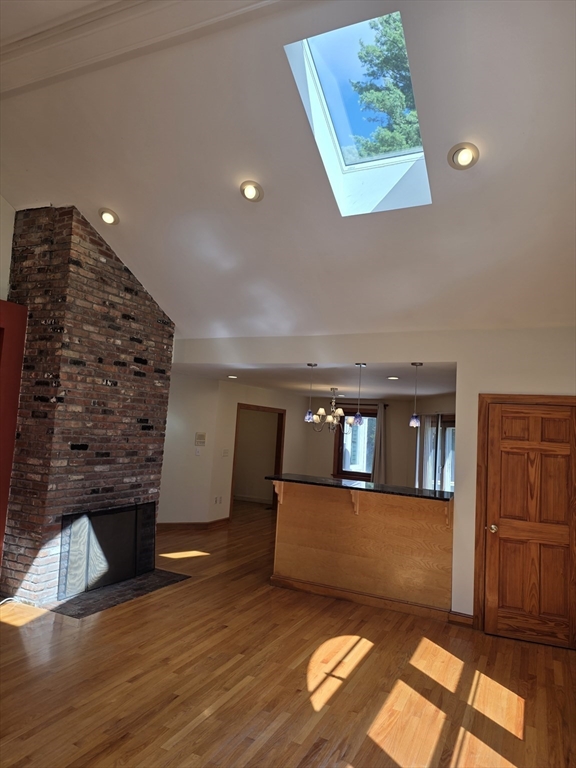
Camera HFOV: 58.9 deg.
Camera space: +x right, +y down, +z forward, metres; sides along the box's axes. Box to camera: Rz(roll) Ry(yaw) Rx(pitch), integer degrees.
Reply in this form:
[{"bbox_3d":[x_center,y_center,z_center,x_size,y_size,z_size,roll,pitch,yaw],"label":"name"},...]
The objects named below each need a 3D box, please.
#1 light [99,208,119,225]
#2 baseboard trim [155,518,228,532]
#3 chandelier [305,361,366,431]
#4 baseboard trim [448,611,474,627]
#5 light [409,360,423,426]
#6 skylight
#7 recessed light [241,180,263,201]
[{"bbox_3d":[-1.689,-1.593,4.832,0.205,0.050,0.205,1,-33,26],"label":"light"},{"bbox_3d":[-1.511,2.364,8.573,1.380,0.110,0.220,8,-7,-41],"label":"baseboard trim"},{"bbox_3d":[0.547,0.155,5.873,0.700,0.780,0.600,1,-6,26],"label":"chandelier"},{"bbox_3d":[1.588,2.163,4.666,0.215,0.110,0.025,1,-6,26],"label":"baseboard trim"},{"bbox_3d":[1.290,0.116,5.137,0.120,0.643,0.120,1,-6,26],"label":"light"},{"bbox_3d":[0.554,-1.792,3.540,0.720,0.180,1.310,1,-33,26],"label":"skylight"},{"bbox_3d":[-0.287,-1.575,4.164,0.205,0.050,0.205,12,-30,7],"label":"recessed light"}]

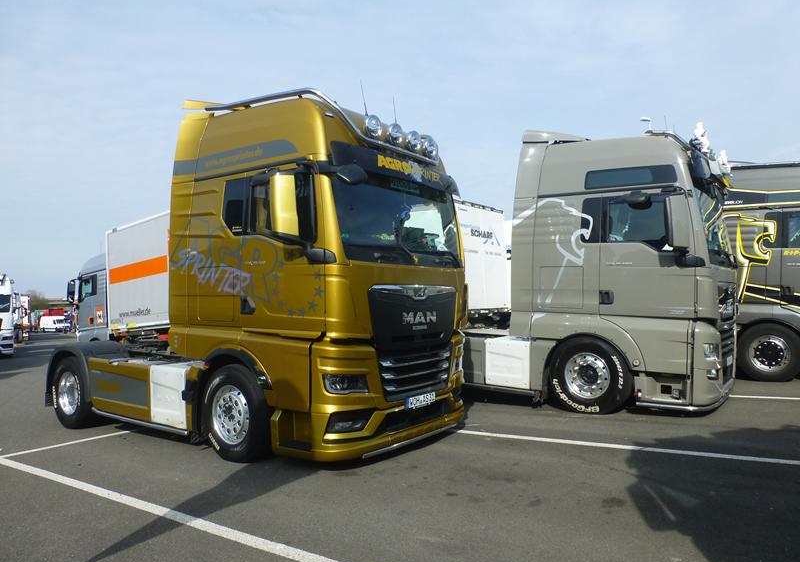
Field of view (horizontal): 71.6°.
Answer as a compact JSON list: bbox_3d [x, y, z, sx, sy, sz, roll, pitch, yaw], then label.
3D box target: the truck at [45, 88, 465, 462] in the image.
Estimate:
[{"bbox_3d":[-2.187,0.042,7.332,5.880,3.720,2.550,-3,-3,37],"label":"truck"}]

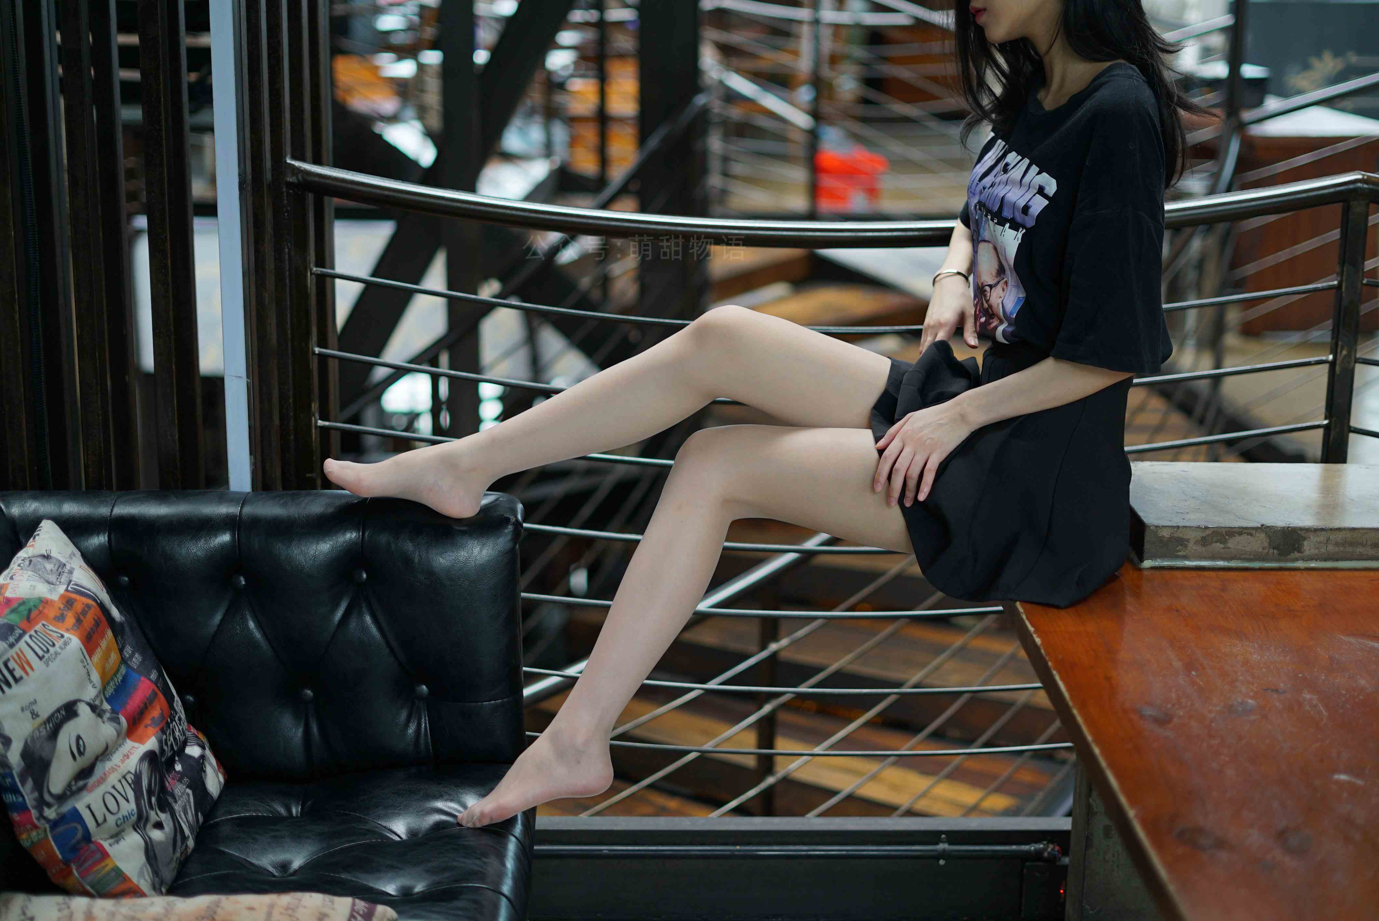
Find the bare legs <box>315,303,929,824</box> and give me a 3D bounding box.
[{"bbox_3d":[-0.117,0.119,2.435,0.770,0.645,0.400,1,11,7],"label":"bare legs"}]

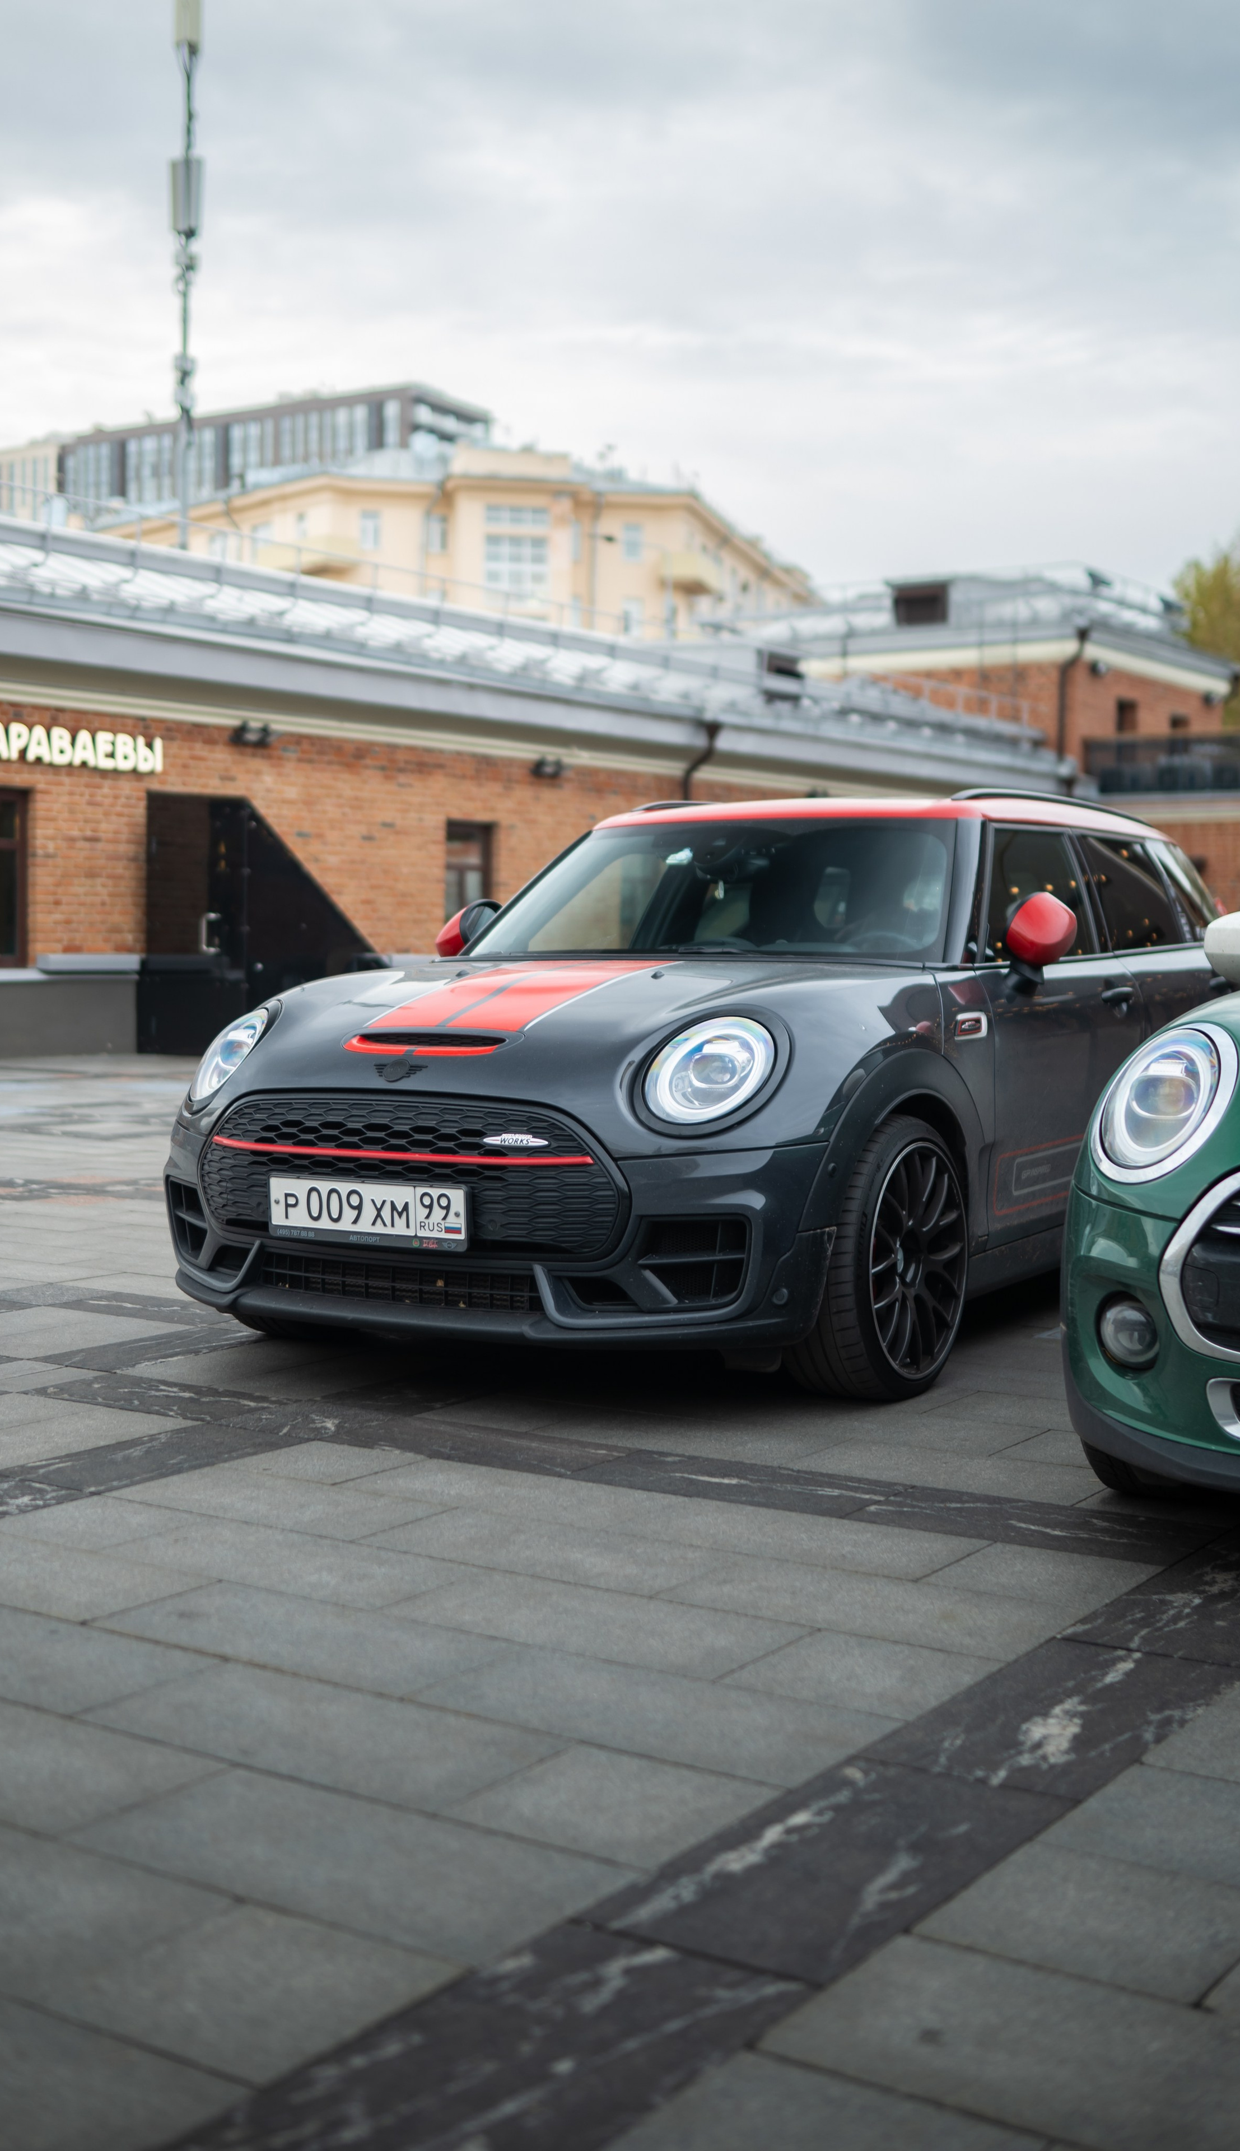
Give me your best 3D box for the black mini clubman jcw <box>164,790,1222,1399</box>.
[{"bbox_3d":[0.594,-0.071,6.146,1.880,1.440,4.260,1,3,32],"label":"black mini clubman jcw"}]

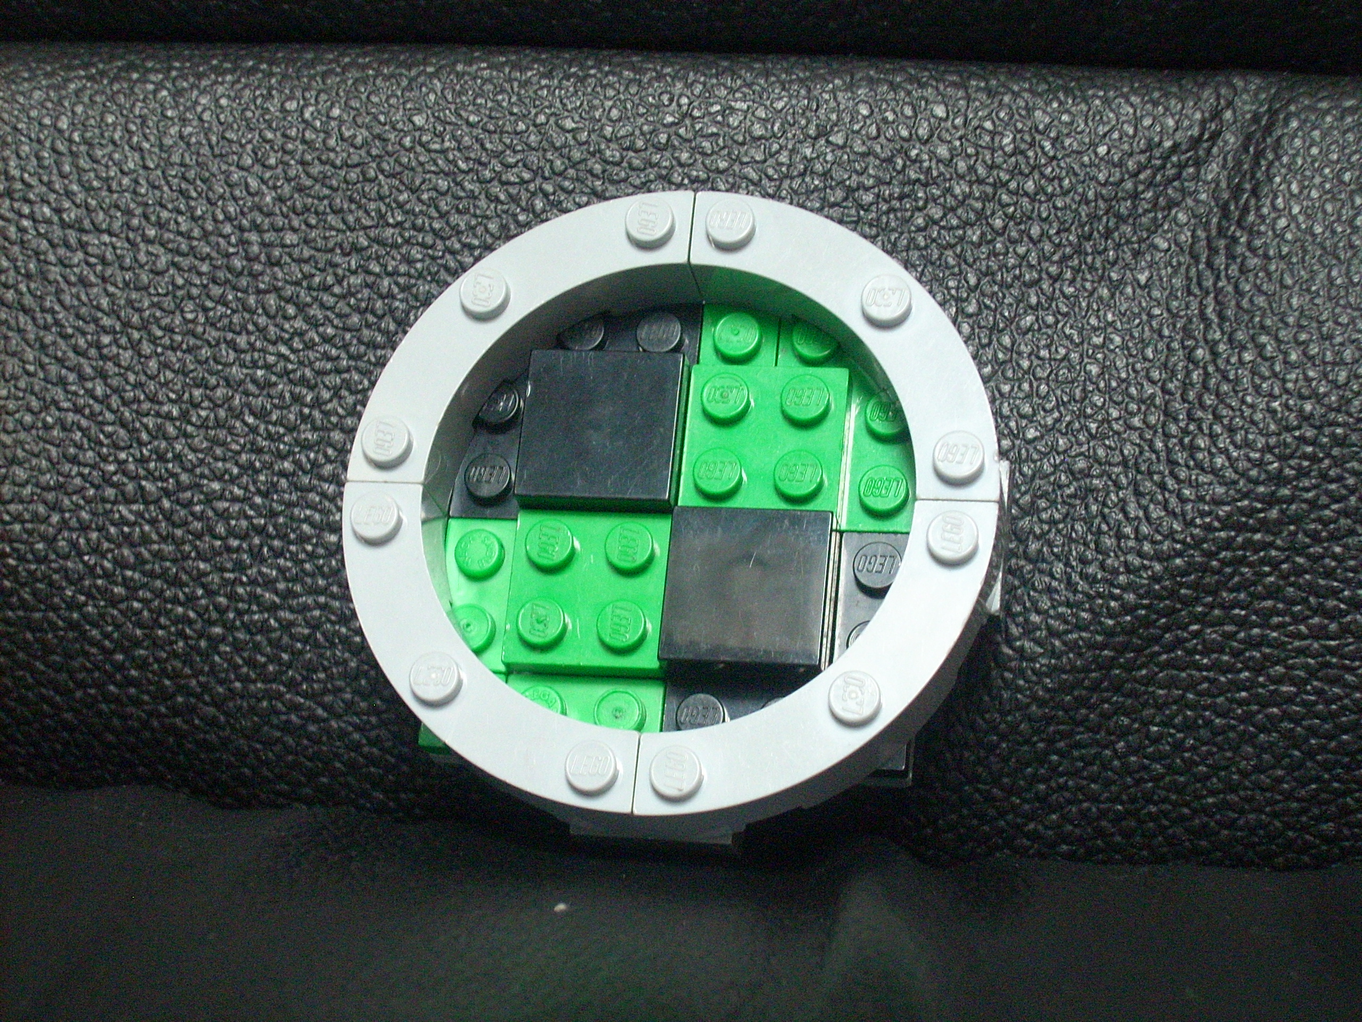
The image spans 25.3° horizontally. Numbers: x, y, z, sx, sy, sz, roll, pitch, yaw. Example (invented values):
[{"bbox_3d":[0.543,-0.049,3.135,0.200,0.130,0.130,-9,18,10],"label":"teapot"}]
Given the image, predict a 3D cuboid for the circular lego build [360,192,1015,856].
[{"bbox_3d":[0.000,0.001,0.298,0.064,0.018,0.064,2,70,11],"label":"circular lego build"}]

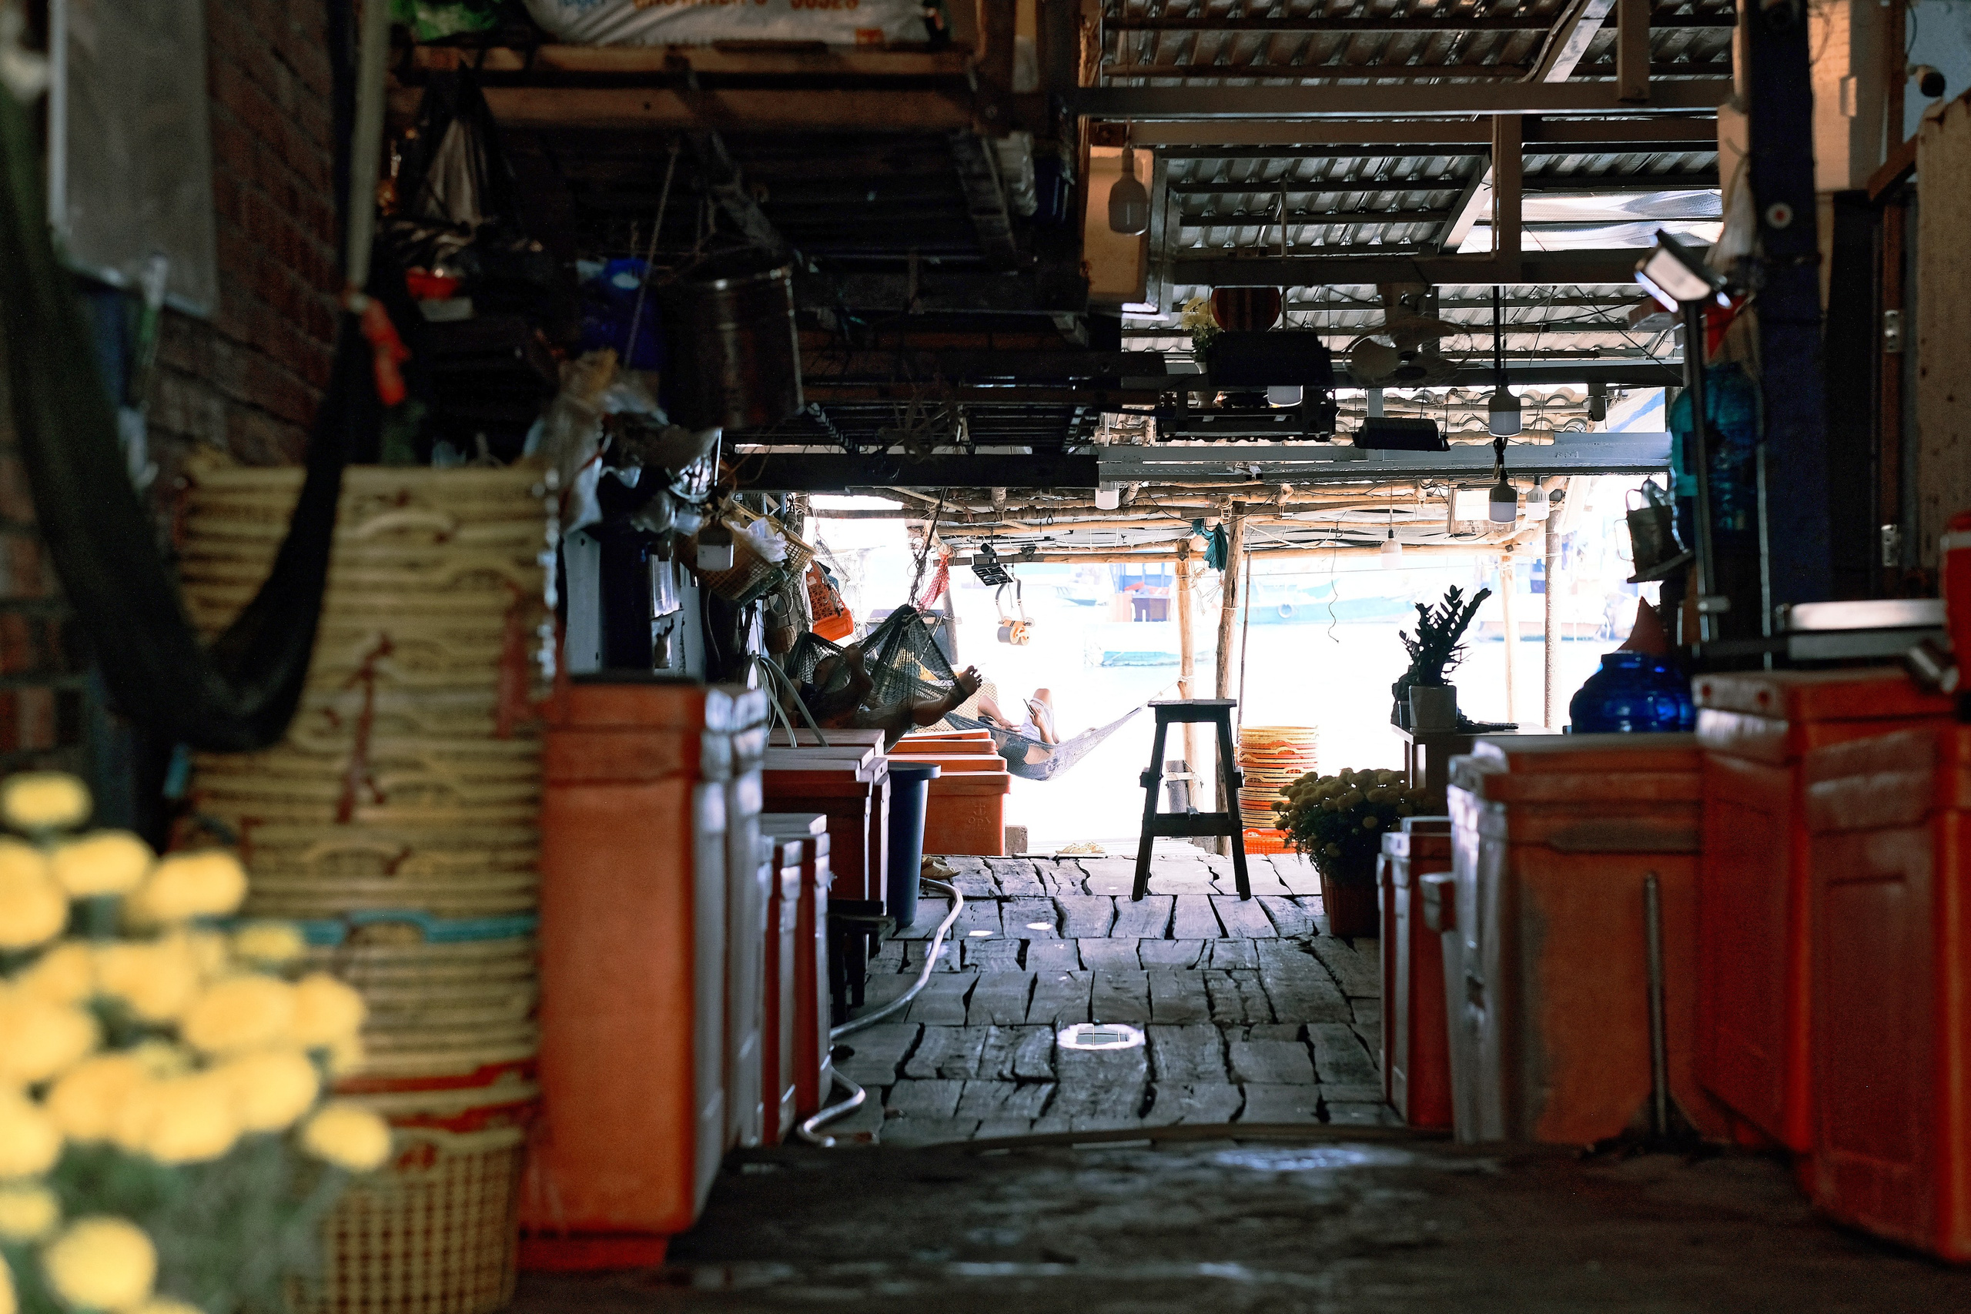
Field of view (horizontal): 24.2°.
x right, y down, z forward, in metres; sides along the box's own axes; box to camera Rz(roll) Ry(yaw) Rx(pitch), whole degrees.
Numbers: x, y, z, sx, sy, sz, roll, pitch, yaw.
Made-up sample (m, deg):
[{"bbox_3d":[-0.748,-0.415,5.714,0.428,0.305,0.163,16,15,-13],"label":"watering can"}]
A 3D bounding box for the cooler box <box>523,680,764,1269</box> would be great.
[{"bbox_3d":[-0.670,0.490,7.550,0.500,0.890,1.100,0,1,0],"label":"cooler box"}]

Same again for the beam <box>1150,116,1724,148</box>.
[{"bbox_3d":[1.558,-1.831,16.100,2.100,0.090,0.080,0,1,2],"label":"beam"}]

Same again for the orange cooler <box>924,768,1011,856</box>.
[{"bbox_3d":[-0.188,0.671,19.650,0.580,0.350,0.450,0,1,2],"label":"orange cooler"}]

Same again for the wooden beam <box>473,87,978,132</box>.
[{"bbox_3d":[-0.670,-1.223,10.340,1.320,0.105,0.080,0,1,0],"label":"wooden beam"}]

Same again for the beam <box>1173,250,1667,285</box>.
[{"bbox_3d":[1.514,-1.346,16.000,1.820,0.115,0.085,0,1,0],"label":"beam"}]

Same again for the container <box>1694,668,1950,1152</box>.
[{"bbox_3d":[1.950,0.520,9.220,0.850,0.950,1.150,0,1,0],"label":"container"}]

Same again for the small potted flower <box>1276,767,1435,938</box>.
[{"bbox_3d":[1.224,0.646,15.200,0.530,0.540,0.530,0,1,2],"label":"small potted flower"}]

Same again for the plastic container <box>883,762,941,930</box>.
[{"bbox_3d":[-0.380,0.720,17.850,0.410,0.640,0.410,0,1,0],"label":"plastic container"}]

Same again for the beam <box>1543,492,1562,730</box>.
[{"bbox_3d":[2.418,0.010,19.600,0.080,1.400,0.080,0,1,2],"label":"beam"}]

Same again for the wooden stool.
[{"bbox_3d":[0.744,0.515,16.650,0.430,0.720,0.390,0,1,0],"label":"wooden stool"}]

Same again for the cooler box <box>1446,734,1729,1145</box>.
[{"bbox_3d":[1.390,0.610,10.200,0.670,0.840,0.920,0,1,0],"label":"cooler box"}]

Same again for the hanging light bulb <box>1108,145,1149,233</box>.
[{"bbox_3d":[0.387,-1.271,12.500,0.115,0.255,0.115,0,1,0],"label":"hanging light bulb"}]

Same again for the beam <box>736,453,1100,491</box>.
[{"bbox_3d":[-0.342,-0.863,21.500,1.800,0.180,0.110,0,1,0],"label":"beam"}]

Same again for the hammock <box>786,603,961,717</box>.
[{"bbox_3d":[-0.470,0.054,19.000,0.800,0.600,1.200,0,1,0],"label":"hammock"}]

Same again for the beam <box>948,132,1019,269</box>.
[{"bbox_3d":[0.013,-1.189,11.950,0.080,0.060,4.102,0,1,1],"label":"beam"}]

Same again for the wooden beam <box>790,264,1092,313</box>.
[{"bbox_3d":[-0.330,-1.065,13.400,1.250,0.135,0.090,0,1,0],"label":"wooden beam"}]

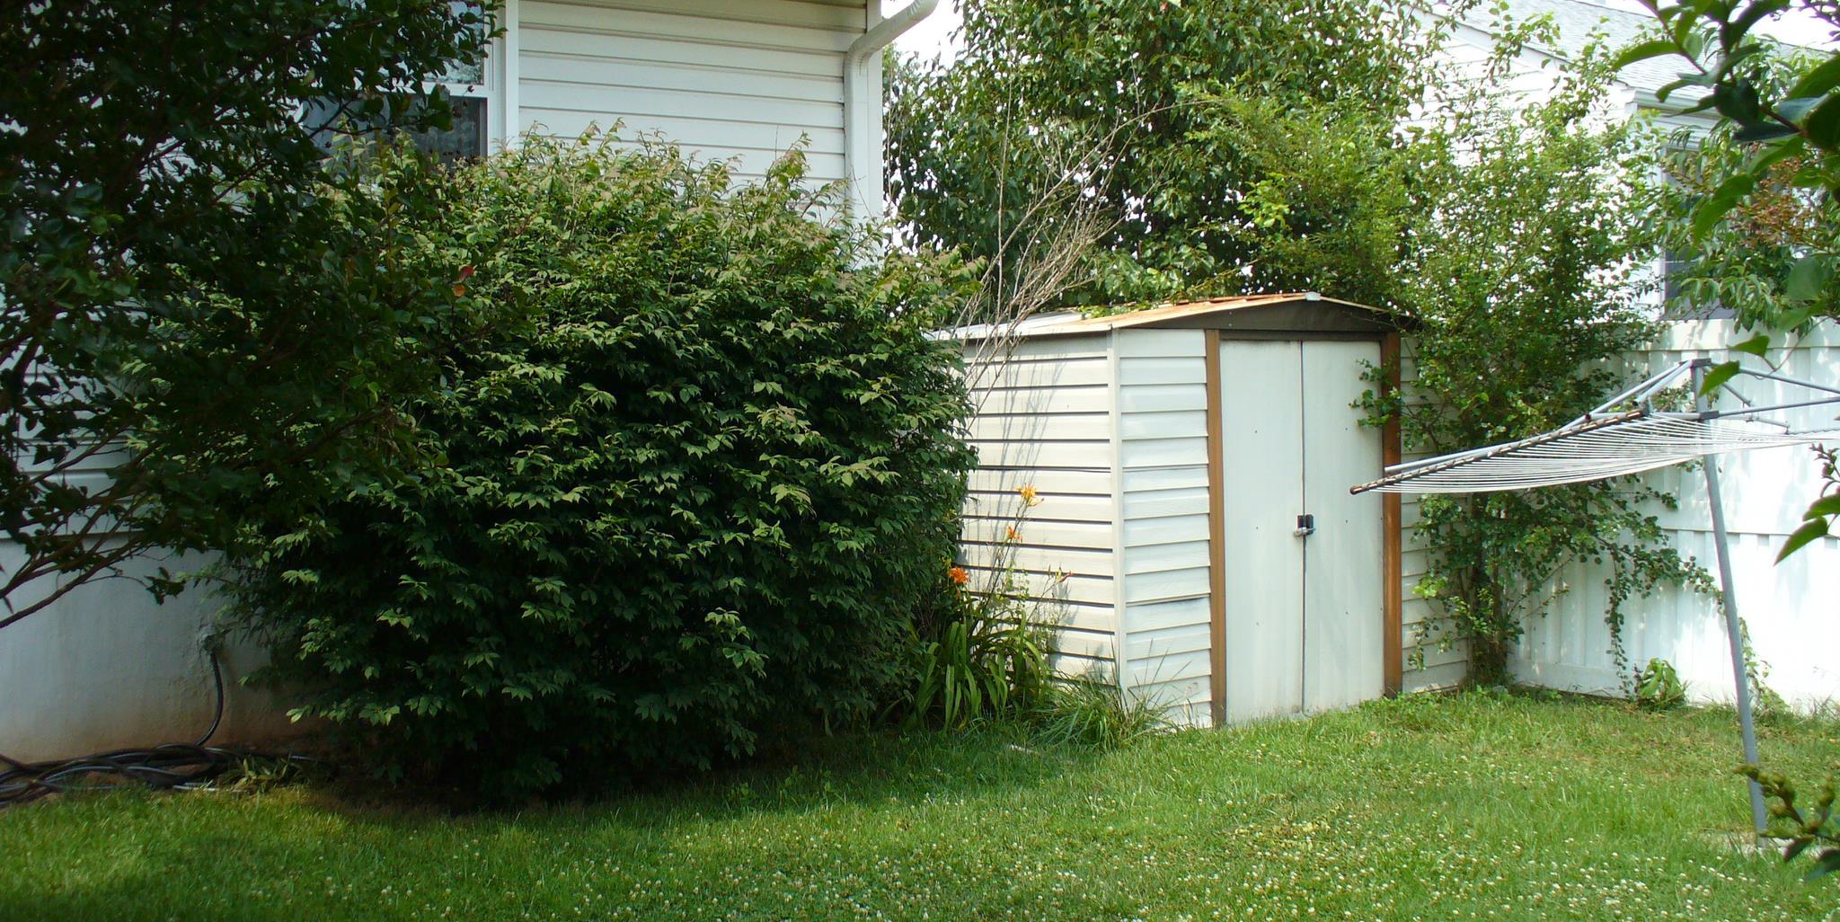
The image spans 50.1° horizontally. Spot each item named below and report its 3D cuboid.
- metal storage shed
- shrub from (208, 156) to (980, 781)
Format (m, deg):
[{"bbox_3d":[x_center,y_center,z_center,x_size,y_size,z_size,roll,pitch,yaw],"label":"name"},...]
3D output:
[{"bbox_3d":[1.254,0.191,9.784,2.540,1.940,1.780,-3,2,-40],"label":"metal storage shed"},{"bbox_3d":[-1.320,-0.020,8.150,3.000,2.550,2.300,-2,2,-20],"label":"shrub"}]

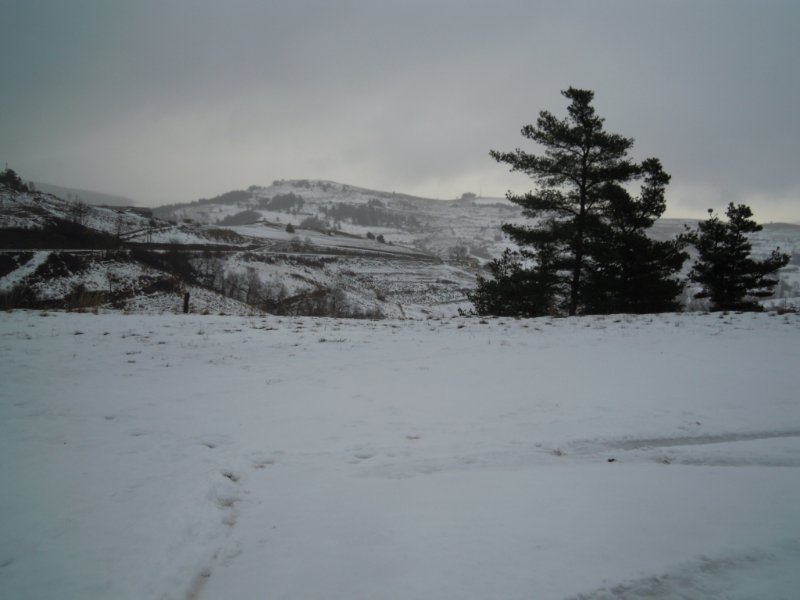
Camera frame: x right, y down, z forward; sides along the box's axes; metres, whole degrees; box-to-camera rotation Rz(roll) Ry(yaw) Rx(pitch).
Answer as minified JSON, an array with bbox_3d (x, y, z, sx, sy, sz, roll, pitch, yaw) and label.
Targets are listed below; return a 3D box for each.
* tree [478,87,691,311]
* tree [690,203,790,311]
[{"bbox_3d":[7.089,-3.805,25.000,7.700,8.800,6.800,0,3,0],"label":"tree"},{"bbox_3d":[14.207,-1.773,27.000,4.100,4.600,3.800,0,3,0],"label":"tree"}]

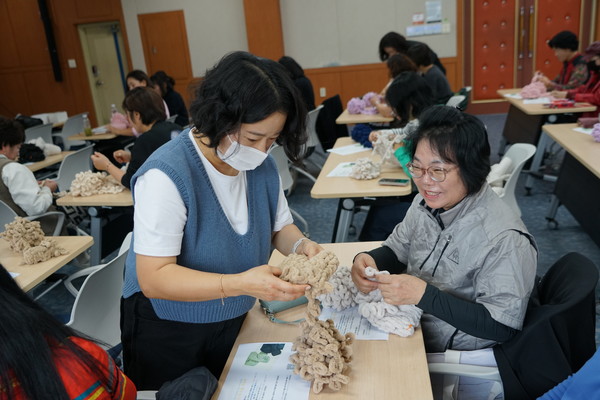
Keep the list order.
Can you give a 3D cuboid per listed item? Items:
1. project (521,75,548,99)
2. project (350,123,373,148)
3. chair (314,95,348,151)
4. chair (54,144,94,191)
[{"bbox_3d":[2.087,-1.028,4.724,0.260,0.220,0.240,-2,18,10],"label":"project"},{"bbox_3d":[0.420,-0.436,3.634,0.150,0.130,0.150,-2,17,10],"label":"project"},{"bbox_3d":[0.163,-0.612,5.618,0.560,0.830,0.550,-2,17,10],"label":"chair"},{"bbox_3d":[-1.847,-0.006,4.216,0.560,0.820,0.570,-2,17,10],"label":"chair"}]

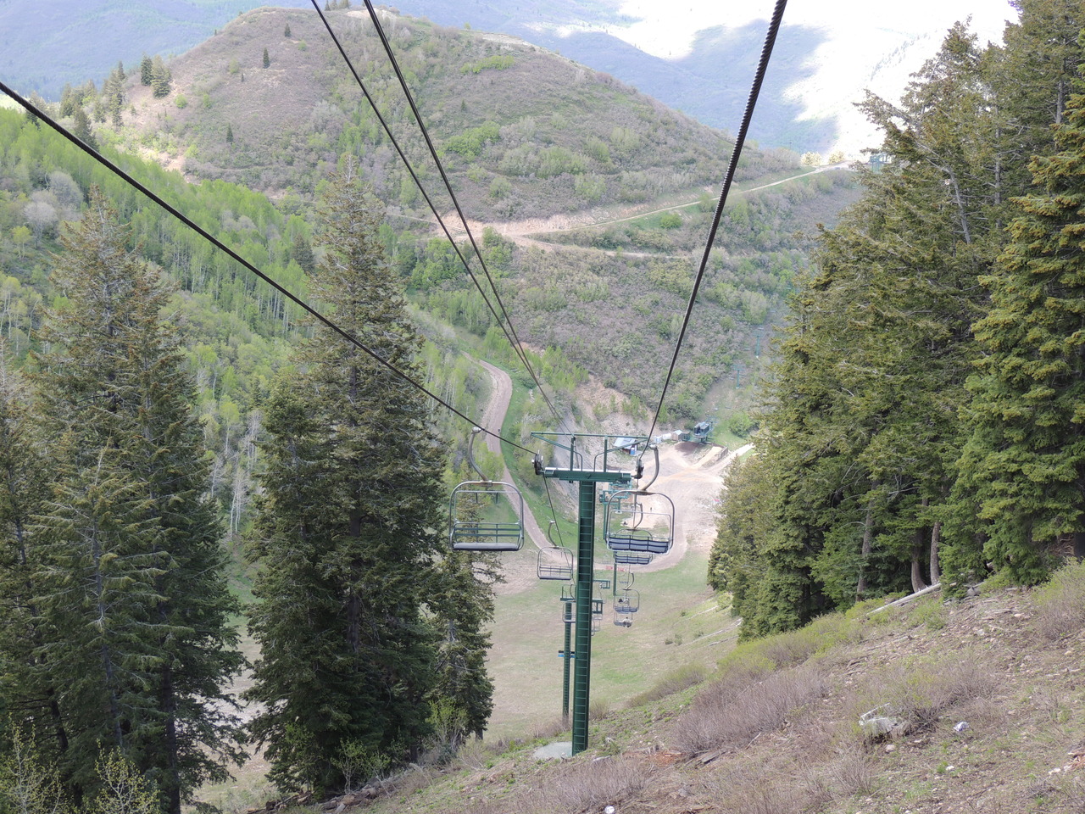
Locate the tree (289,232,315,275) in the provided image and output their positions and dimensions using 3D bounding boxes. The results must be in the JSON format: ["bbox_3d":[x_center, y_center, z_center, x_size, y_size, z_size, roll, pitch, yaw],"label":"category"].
[{"bbox_3d":[-74.887,-47.151,420.000,7.700,14.500,7.700,1,12,0],"label":"tree"}]

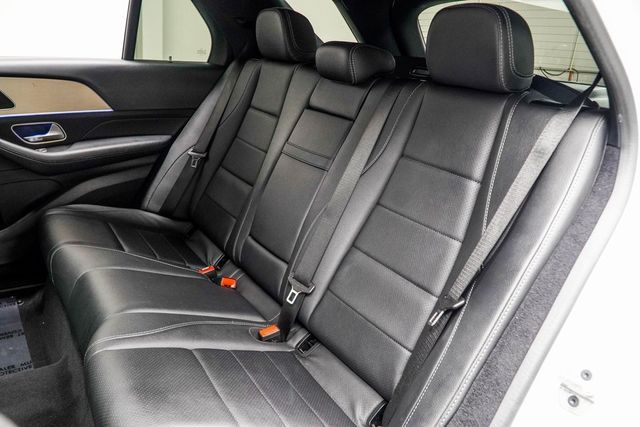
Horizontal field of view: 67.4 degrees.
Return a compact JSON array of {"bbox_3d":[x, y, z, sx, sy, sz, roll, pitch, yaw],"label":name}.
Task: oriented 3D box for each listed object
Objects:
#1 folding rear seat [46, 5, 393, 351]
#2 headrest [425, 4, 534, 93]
[{"bbox_3d":[-0.312,-0.131,1.381,0.910,0.860,0.860,-13,25,-30],"label":"folding rear seat"},{"bbox_3d":[0.305,-0.319,0.928,0.115,0.160,0.240,-13,25,-30],"label":"headrest"}]

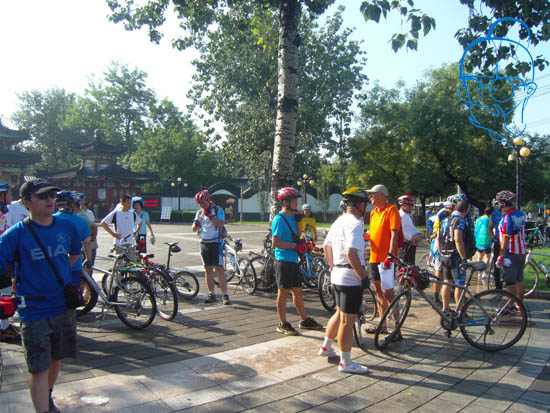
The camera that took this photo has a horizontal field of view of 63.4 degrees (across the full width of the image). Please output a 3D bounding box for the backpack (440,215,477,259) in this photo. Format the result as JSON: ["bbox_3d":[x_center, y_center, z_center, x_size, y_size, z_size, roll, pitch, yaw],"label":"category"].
[{"bbox_3d":[2.620,0.404,6.400,0.480,0.580,0.380,0,0,30],"label":"backpack"}]

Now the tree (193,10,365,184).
[{"bbox_3d":[0.111,-6.821,33.000,13.000,16.200,12.000,0,0,0],"label":"tree"}]

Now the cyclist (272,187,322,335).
[{"bbox_3d":[0.280,0.668,5.600,0.560,1.800,0.520,0,0,22],"label":"cyclist"}]

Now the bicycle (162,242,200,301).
[{"bbox_3d":[-1.950,1.040,7.420,1.500,1.040,0.550,0,0,0],"label":"bicycle"}]

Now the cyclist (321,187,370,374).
[{"bbox_3d":[0.705,0.730,4.450,0.450,1.760,0.550,0,0,-40],"label":"cyclist"}]

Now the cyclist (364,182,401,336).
[{"bbox_3d":[1.329,0.686,5.450,0.420,1.800,0.520,0,0,-29],"label":"cyclist"}]

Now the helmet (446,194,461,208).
[{"bbox_3d":[2.863,-0.088,7.100,0.210,0.180,0.280,0,0,37],"label":"helmet"}]

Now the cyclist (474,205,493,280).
[{"bbox_3d":[4.461,0.768,9.500,0.440,1.600,0.320,0,0,20],"label":"cyclist"}]

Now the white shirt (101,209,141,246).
[{"bbox_3d":[-2.640,0.360,7.600,0.620,0.660,0.300,0,0,-7],"label":"white shirt"}]

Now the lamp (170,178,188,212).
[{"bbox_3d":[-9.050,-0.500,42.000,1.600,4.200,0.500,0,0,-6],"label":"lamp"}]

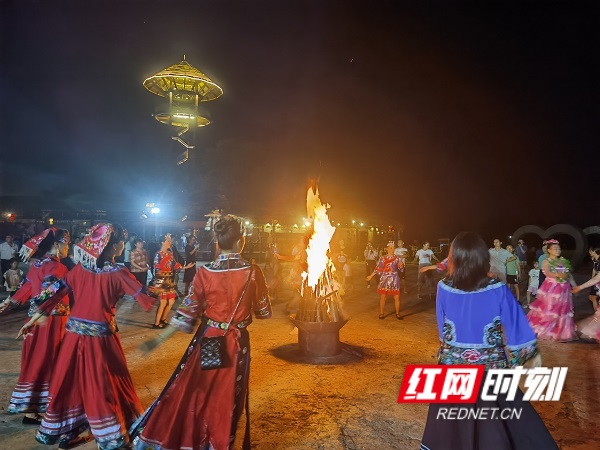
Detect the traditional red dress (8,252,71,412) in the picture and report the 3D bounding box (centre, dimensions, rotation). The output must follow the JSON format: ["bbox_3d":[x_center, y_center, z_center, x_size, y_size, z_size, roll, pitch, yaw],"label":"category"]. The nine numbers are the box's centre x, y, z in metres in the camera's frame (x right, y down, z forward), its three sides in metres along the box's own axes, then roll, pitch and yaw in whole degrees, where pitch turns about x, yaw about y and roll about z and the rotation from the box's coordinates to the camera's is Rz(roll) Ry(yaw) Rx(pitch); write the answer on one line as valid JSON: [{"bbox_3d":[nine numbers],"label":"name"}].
[{"bbox_3d":[-2.154,0.896,3.900,0.600,1.280,0.500,-2,-3,37],"label":"traditional red dress"}]

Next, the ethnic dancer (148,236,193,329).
[{"bbox_3d":[-2.251,0.990,8.200,0.620,1.640,0.580,-1,-3,35],"label":"ethnic dancer"}]

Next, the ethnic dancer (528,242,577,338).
[{"bbox_3d":[4.165,1.068,7.750,0.720,1.630,0.560,1,-3,-12],"label":"ethnic dancer"}]

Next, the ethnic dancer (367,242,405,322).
[{"bbox_3d":[1.736,1.127,9.500,0.750,1.600,0.400,0,-3,14],"label":"ethnic dancer"}]

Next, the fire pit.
[{"bbox_3d":[0.279,0.659,6.700,0.830,2.350,0.830,0,-3,0],"label":"fire pit"}]

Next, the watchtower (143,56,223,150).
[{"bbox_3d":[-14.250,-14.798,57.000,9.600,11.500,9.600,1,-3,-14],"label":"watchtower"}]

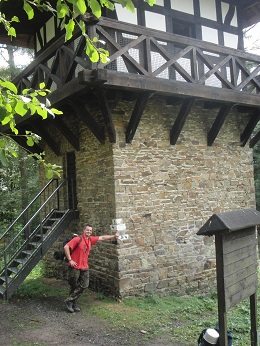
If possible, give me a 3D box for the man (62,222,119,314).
[{"bbox_3d":[-0.770,1.920,7.750,1.130,1.720,0.450,0,-4,-32],"label":"man"}]

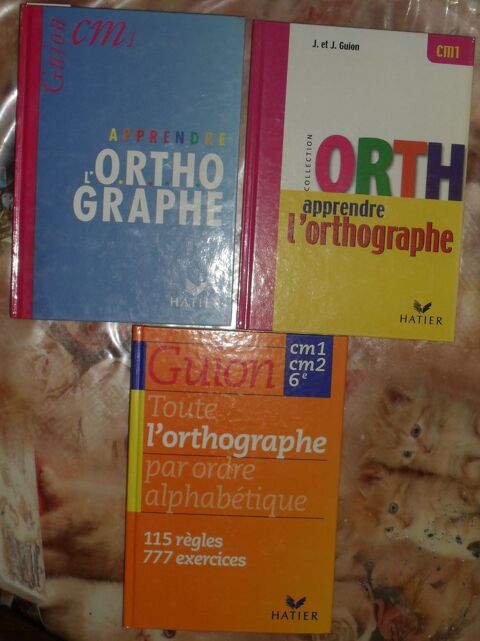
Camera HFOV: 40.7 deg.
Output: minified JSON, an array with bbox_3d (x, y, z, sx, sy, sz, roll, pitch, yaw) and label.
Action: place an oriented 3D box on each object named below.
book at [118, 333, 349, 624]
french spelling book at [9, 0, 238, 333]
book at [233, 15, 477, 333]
[{"bbox_3d":[-0.005,0.132,0.534,0.172,0.013,0.245,3,93,-2],"label":"book"},{"bbox_3d":[-0.089,-0.121,0.520,0.175,0.013,0.244,2,93,-2],"label":"french spelling book"},{"bbox_3d":[0.092,-0.110,0.525,0.175,0.013,0.244,3,92,-2],"label":"book"}]

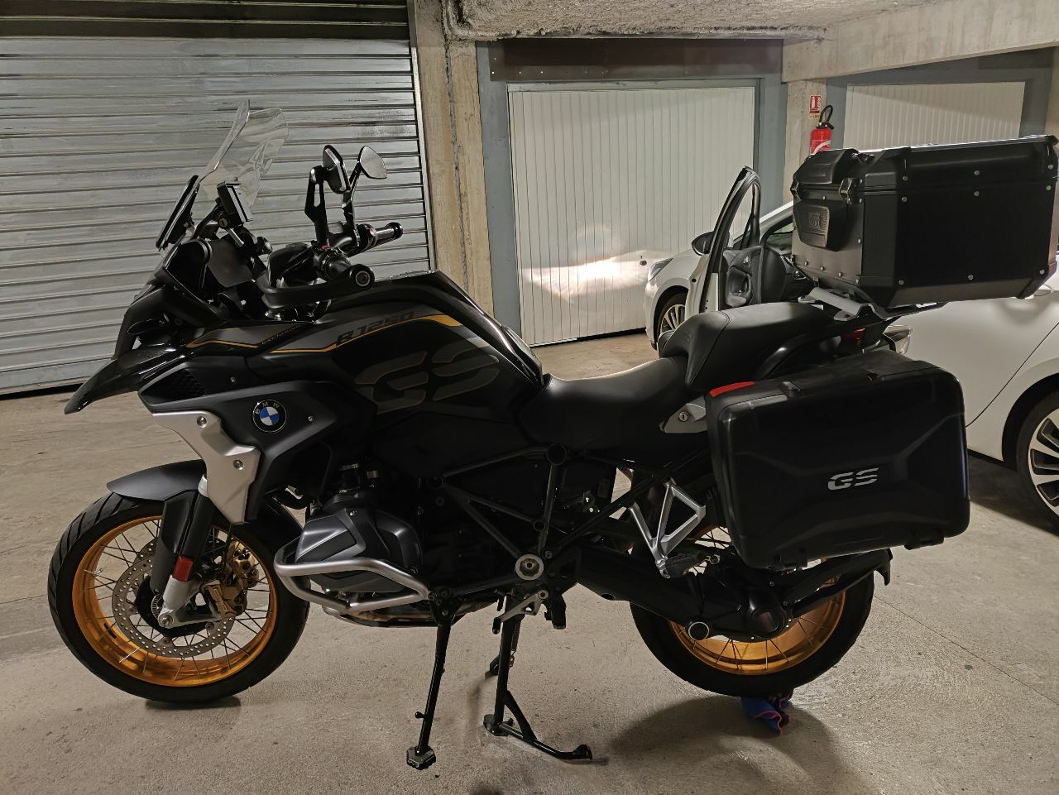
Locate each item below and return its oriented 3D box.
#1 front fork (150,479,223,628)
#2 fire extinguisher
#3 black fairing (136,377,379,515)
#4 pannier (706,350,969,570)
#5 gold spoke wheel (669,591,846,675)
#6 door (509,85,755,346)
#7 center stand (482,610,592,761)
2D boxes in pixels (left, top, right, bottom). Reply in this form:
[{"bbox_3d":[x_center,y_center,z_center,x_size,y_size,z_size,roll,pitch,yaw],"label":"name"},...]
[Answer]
[{"bbox_3d":[-0.864,0.388,1.852,0.130,0.430,0.100,20,14,-12],"label":"front fork"},{"bbox_3d":[2.718,-2.362,6.854,0.210,0.680,0.200,-8,16,-17],"label":"fire extinguisher"},{"bbox_3d":[-0.592,0.121,1.643,0.500,0.340,0.170,-1,15,1],"label":"black fairing"},{"bbox_3d":[0.611,0.113,1.511,0.460,0.350,0.250,-10,14,3],"label":"pannier"},{"bbox_3d":[0.587,0.502,1.950,0.455,0.455,0.130,-1,15,1],"label":"gold spoke wheel"},{"bbox_3d":[0.987,-1.689,6.692,2.363,2.181,0.060,-8,16,-17],"label":"door"},{"bbox_3d":[0.021,0.682,1.969,0.270,0.335,0.410,-1,15,1],"label":"center stand"}]

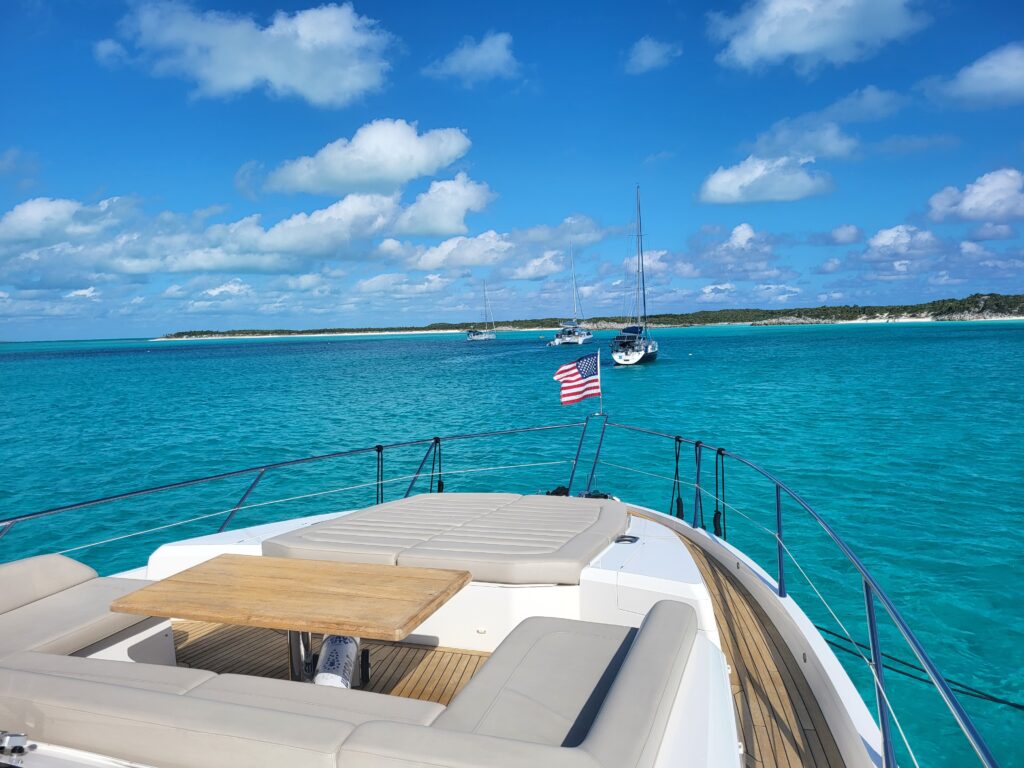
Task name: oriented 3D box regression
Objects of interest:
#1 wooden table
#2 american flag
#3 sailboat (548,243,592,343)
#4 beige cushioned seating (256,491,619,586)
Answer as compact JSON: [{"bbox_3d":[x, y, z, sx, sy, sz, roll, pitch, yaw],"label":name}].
[{"bbox_3d":[-0.887,1.171,3.206,1.260,0.660,0.720,0,4,18],"label":"wooden table"},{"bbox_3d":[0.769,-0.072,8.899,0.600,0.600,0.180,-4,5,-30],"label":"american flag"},{"bbox_3d":[15.266,-21.040,185.609,7.300,23.600,13.500,0,4,18],"label":"sailboat"},{"bbox_3d":[-0.225,0.965,5.101,1.820,0.135,2.200,0,0,18],"label":"beige cushioned seating"}]

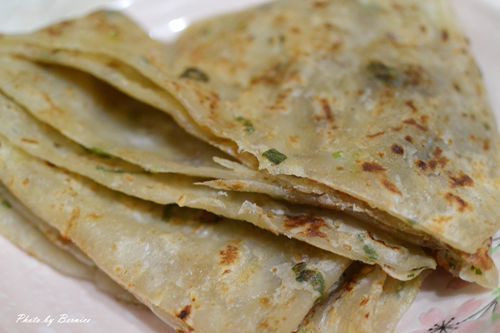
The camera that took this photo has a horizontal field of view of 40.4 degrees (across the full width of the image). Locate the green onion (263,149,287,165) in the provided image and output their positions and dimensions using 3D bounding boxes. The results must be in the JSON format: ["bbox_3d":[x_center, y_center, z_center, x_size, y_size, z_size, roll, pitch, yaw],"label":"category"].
[{"bbox_3d":[0.011,-0.004,0.310,0.009,0.002,0.007,32,49,32],"label":"green onion"}]

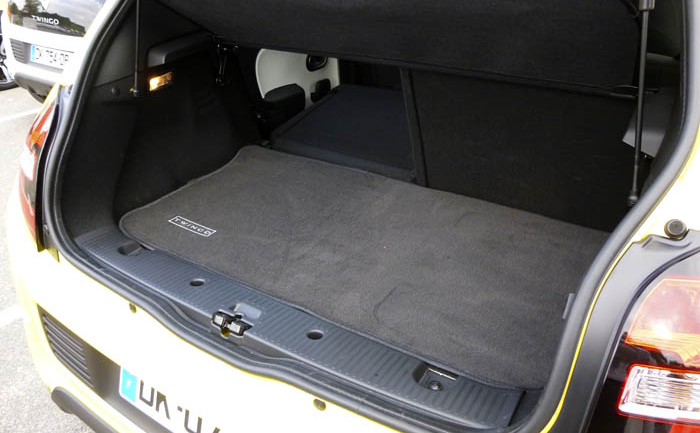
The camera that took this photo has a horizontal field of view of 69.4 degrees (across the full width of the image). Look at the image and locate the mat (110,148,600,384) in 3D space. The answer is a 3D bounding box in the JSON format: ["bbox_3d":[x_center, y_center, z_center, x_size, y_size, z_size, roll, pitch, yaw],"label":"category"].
[{"bbox_3d":[0.011,0.036,1.175,1.130,0.020,0.640,16,30,27],"label":"mat"}]

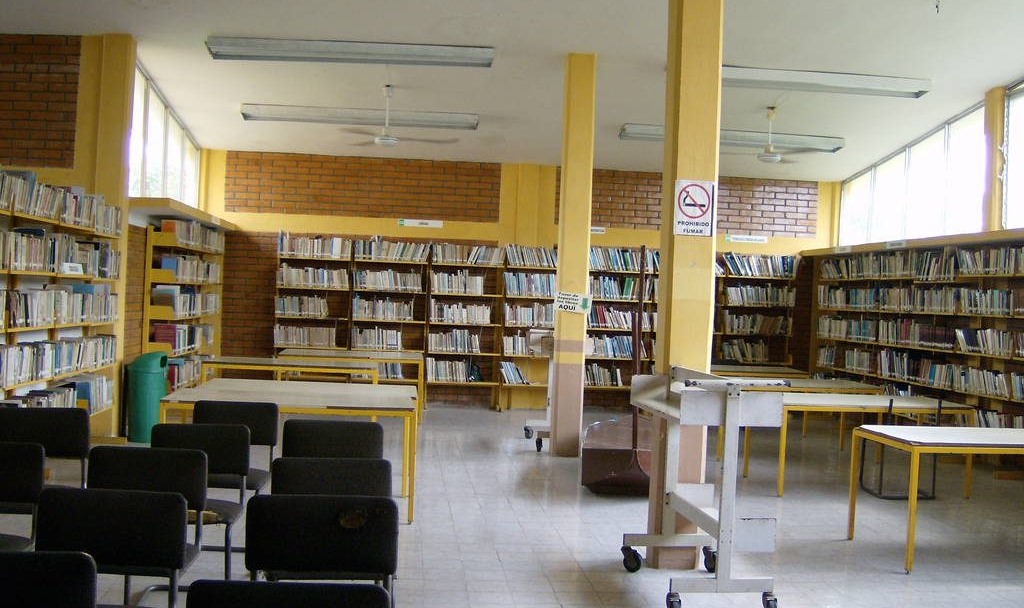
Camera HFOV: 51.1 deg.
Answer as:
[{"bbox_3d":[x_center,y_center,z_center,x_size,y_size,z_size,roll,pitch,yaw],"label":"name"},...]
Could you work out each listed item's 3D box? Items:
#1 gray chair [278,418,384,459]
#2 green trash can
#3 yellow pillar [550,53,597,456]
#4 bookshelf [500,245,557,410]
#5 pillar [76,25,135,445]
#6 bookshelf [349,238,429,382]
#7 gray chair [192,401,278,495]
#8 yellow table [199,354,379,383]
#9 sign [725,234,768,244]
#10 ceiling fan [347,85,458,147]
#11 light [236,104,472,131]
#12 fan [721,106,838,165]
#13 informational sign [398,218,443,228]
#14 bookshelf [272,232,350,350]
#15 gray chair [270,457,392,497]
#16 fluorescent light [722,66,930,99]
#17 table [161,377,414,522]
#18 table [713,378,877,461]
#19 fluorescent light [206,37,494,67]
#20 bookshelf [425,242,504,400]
[{"bbox_3d":[-0.823,0.939,4.762,0.450,0.785,0.510,2,0,-6],"label":"gray chair"},{"bbox_3d":[-3.217,0.807,9.440,0.360,0.800,0.345,2,0,0],"label":"green trash can"},{"bbox_3d":[0.543,-0.424,9.562,0.245,3.540,0.250,2,0,-6],"label":"yellow pillar"},{"bbox_3d":[0.333,0.312,13.431,0.966,2.072,0.308,2,0,-6],"label":"bookshelf"},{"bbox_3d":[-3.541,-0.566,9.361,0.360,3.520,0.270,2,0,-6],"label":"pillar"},{"bbox_3d":[-1.529,0.241,13.244,0.966,2.072,0.308,2,0,-6],"label":"bookshelf"},{"bbox_3d":[-1.476,0.919,5.529,0.480,0.780,0.560,2,0,-6],"label":"gray chair"},{"bbox_3d":[-2.090,0.901,10.200,1.560,0.684,0.830,2,0,-3],"label":"yellow table"},{"bbox_3d":[3.035,-0.842,13.783,0.581,0.091,0.017,2,0,-6],"label":"sign"},{"bbox_3d":[-1.127,-1.814,10.379,1.200,0.600,1.220,2,0,-6],"label":"ceiling fan"},{"bbox_3d":[-1.597,-1.972,11.335,2.460,0.090,0.250,2,-7,-5],"label":"light"},{"bbox_3d":[2.625,-1.711,10.857,1.380,0.570,1.380,2,0,-6],"label":"fan"},{"bbox_3d":[-1.127,-0.995,13.268,0.560,0.090,0.020,2,0,-6],"label":"informational sign"},{"bbox_3d":[-2.395,0.197,12.856,0.910,2.030,0.330,2,0,-6],"label":"bookshelf"},{"bbox_3d":[-0.656,0.956,3.723,0.450,0.780,0.510,2,0,-6],"label":"gray chair"},{"bbox_3d":[2.661,-2.081,9.924,2.548,0.091,0.280,2,-7,-6],"label":"fluorescent light"},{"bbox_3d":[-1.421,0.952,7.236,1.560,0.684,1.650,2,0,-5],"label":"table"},{"bbox_3d":[2.578,1.082,10.063,1.560,0.684,0.830,2,0,-8],"label":"table"},{"bbox_3d":[-1.425,-2.247,9.497,2.548,0.091,0.280,2,-7,-6],"label":"fluorescent light"},{"bbox_3d":[-0.566,0.275,13.044,0.910,2.010,0.330,2,0,-6],"label":"bookshelf"}]

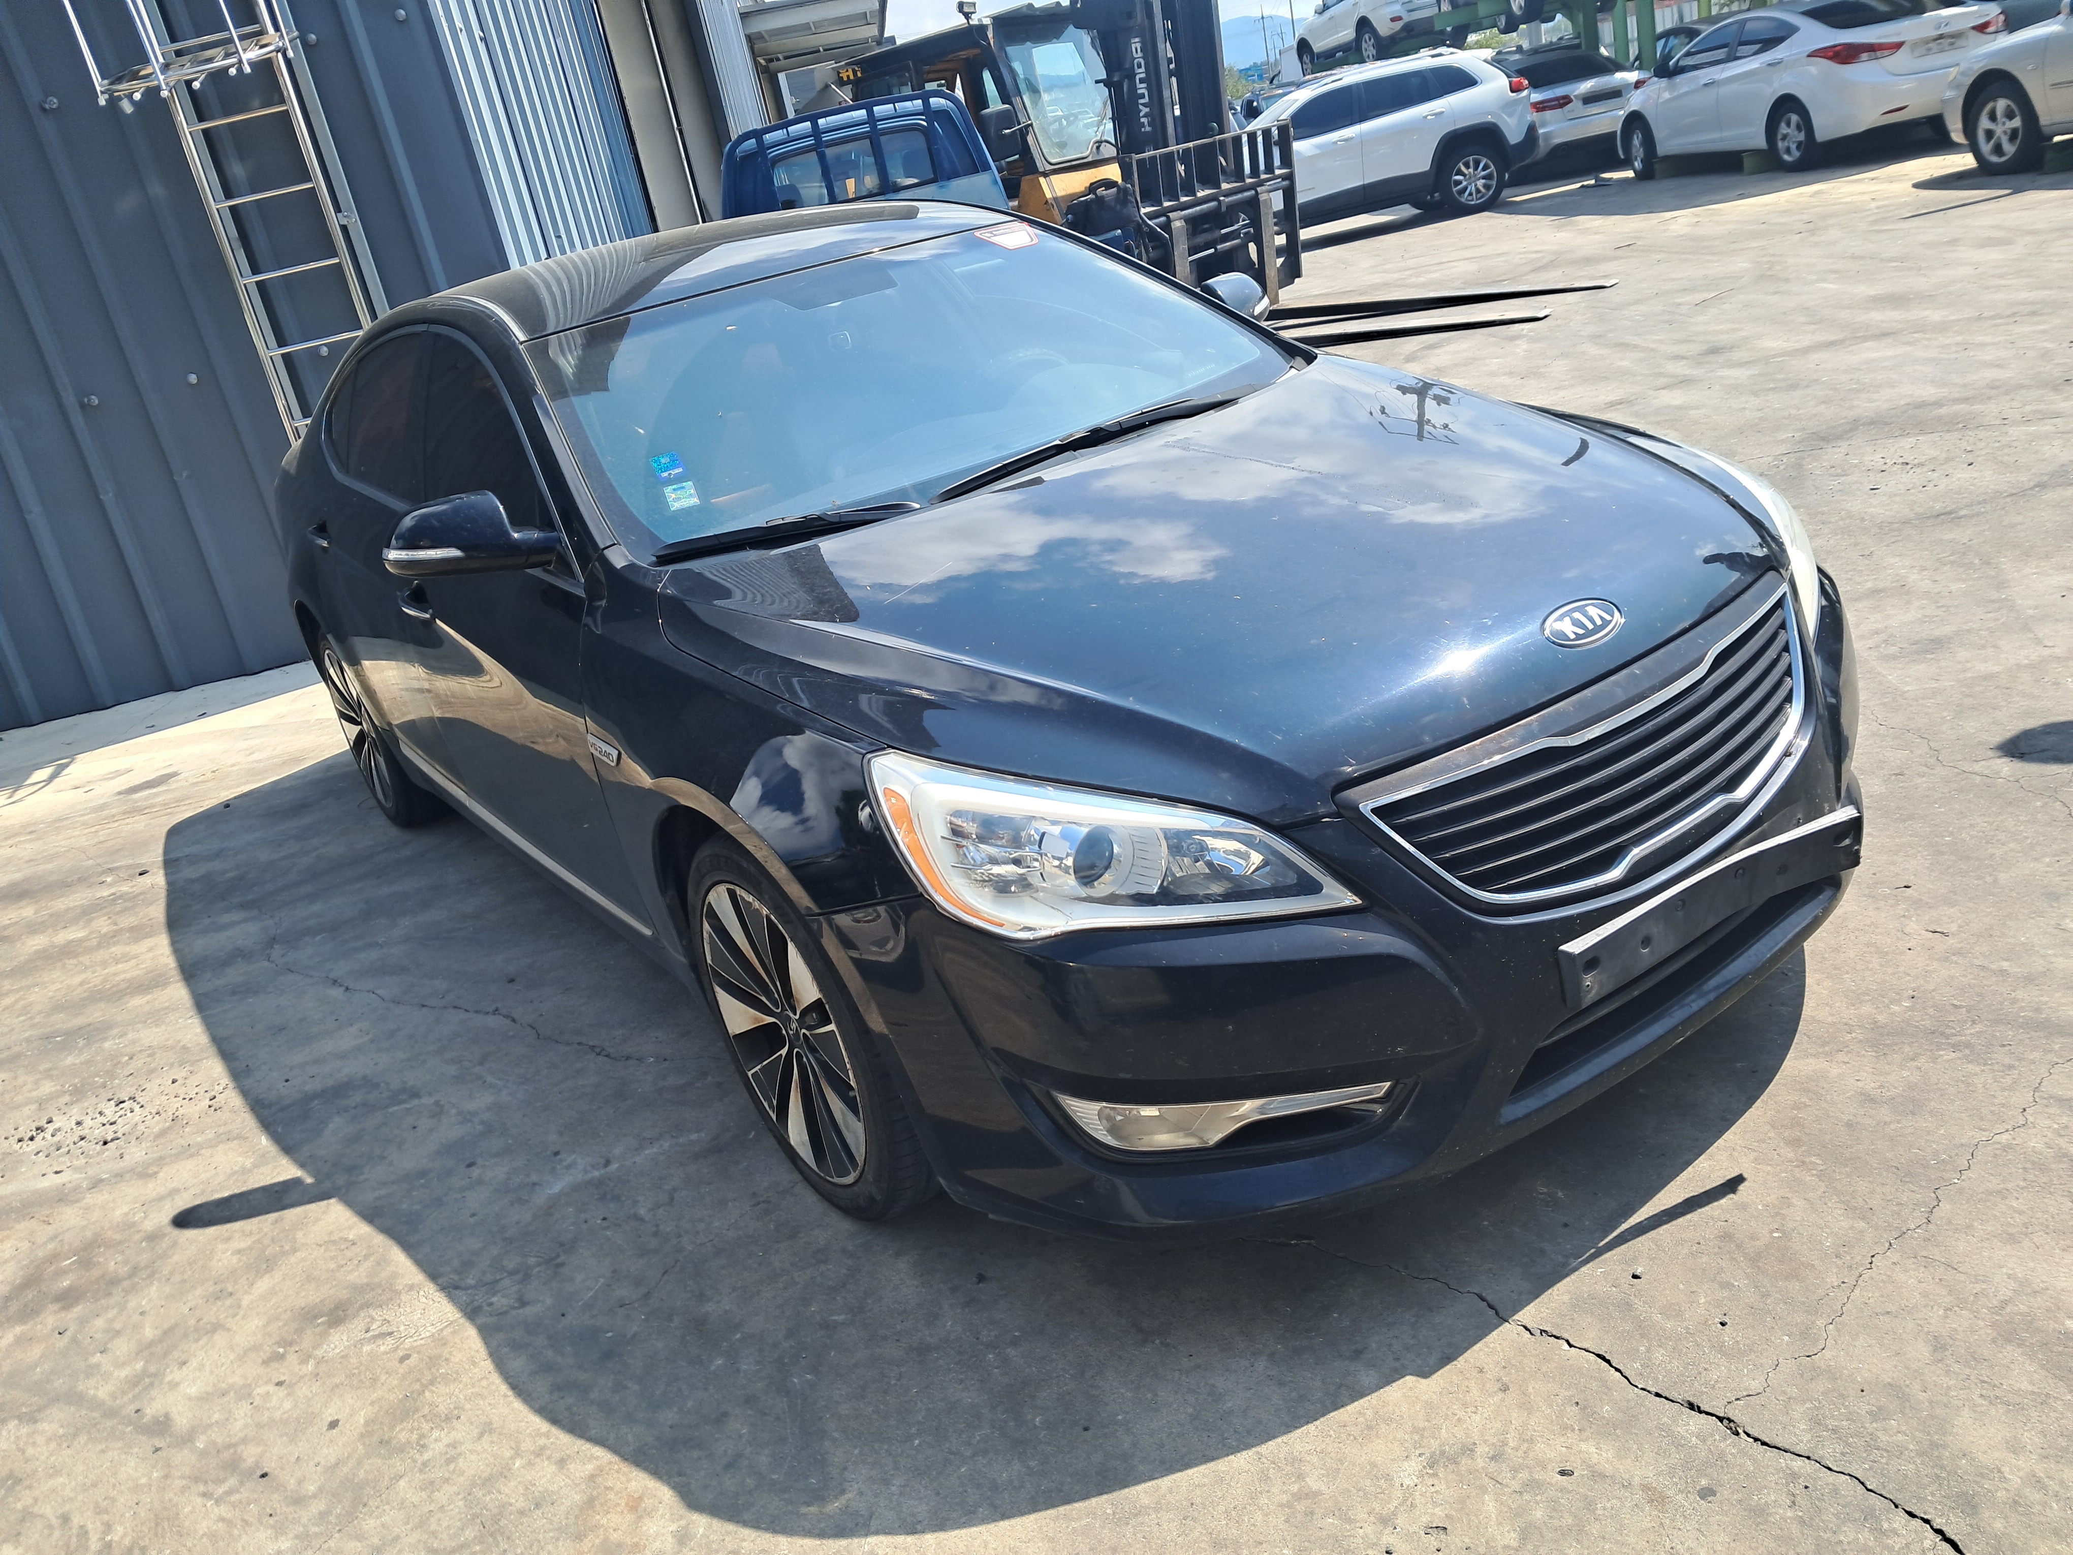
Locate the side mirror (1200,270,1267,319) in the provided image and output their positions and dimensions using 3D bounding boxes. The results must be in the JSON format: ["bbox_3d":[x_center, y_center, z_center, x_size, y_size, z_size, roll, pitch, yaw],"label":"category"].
[{"bbox_3d":[0.506,-1.083,3.677,0.240,0.160,0.200,-24,23,-29],"label":"side mirror"}]

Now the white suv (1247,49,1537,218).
[{"bbox_3d":[3.078,-6.722,17.657,4.620,1.690,1.860,-15,21,-9],"label":"white suv"}]

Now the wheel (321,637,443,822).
[{"bbox_3d":[-1.890,-0.176,4.772,0.240,0.665,0.665,-24,23,-29],"label":"wheel"}]

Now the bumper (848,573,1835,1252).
[{"bbox_3d":[0.669,0.087,2.324,1.840,0.560,0.740,-24,23,-29],"label":"bumper"}]

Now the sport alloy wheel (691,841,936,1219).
[{"bbox_3d":[-0.294,0.350,2.476,0.240,0.665,0.665,-24,23,-29],"label":"sport alloy wheel"}]

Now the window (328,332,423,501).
[{"bbox_3d":[-1.570,-0.847,3.819,0.100,0.400,1.100,1,10,-35],"label":"window"}]

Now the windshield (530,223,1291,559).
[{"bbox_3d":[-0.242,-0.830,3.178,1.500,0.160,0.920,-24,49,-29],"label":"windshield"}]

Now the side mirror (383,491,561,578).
[{"bbox_3d":[-0.989,-0.424,2.789,0.240,0.160,0.200,-24,23,-29],"label":"side mirror"}]

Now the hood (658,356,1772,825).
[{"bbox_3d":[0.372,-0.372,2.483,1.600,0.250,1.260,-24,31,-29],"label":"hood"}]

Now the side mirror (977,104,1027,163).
[{"bbox_3d":[-0.237,-4.380,11.000,0.250,0.340,0.100,-22,22,-24],"label":"side mirror"}]

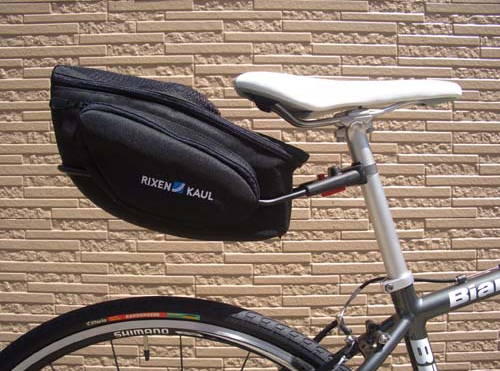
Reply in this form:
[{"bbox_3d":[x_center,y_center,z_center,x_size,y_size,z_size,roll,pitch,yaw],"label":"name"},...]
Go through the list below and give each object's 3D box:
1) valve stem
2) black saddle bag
[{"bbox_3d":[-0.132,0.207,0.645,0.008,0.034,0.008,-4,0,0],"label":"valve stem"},{"bbox_3d":[-0.095,-0.033,0.640,0.325,0.182,0.185,11,0,0],"label":"black saddle bag"}]

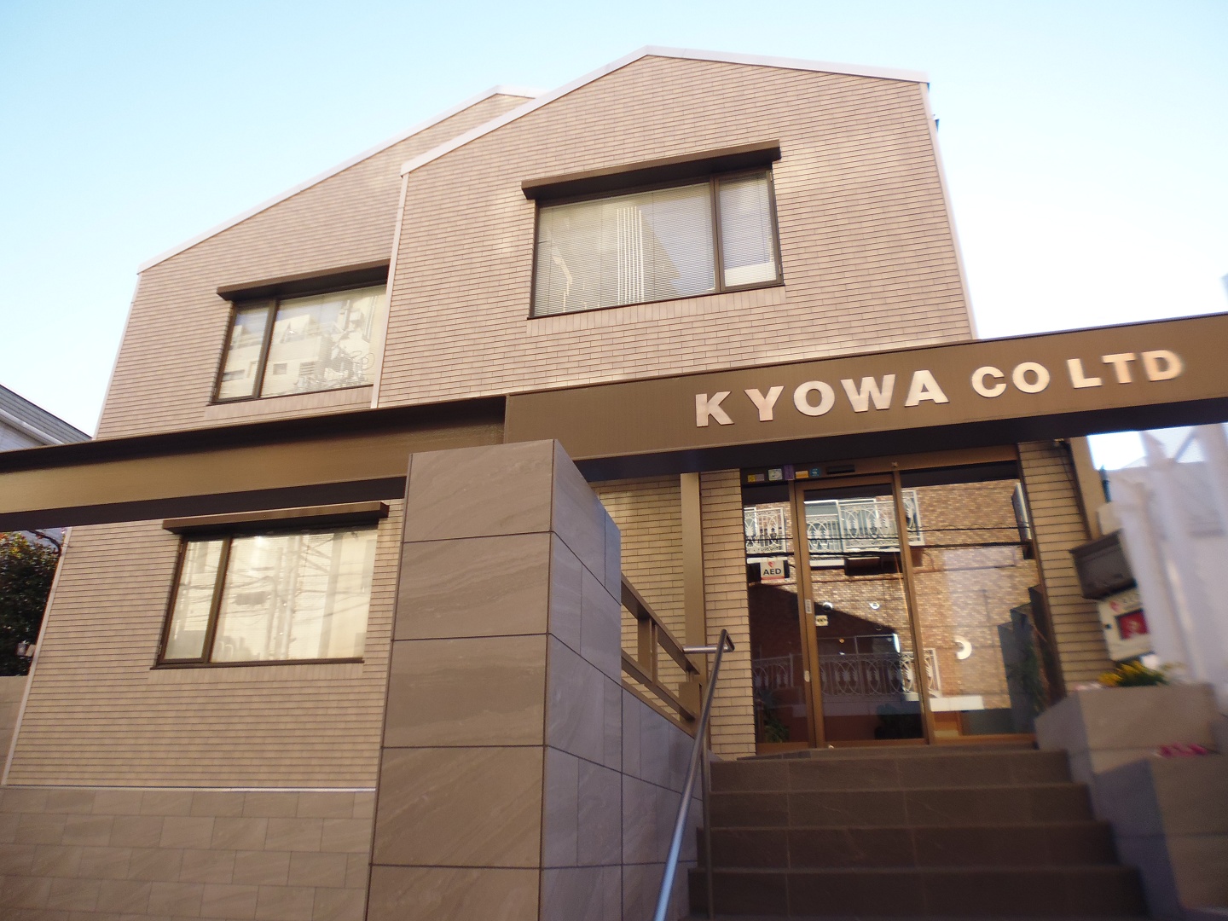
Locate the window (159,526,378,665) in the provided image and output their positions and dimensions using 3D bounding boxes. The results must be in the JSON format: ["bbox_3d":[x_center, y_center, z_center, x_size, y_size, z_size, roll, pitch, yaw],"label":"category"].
[{"bbox_3d":[-3.787,1.457,9.311,2.477,1.556,0.120,-5,-24,12],"label":"window"}]

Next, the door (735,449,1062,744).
[{"bbox_3d":[2.224,1.095,6.875,2.264,2.378,0.150,-5,-24,12],"label":"door"}]

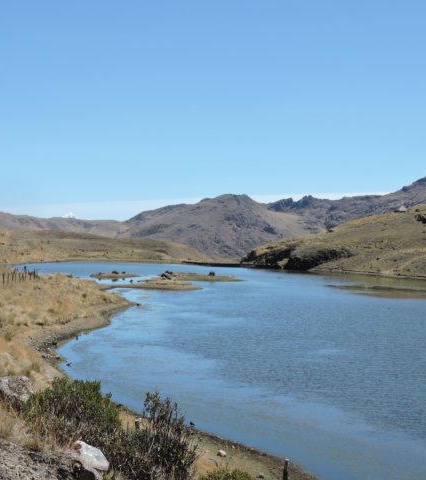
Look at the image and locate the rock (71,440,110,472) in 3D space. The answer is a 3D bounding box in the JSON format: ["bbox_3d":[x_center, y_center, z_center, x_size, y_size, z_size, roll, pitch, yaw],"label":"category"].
[{"bbox_3d":[-1.274,2.257,12.500,0.390,0.300,0.360,0,0,0],"label":"rock"}]

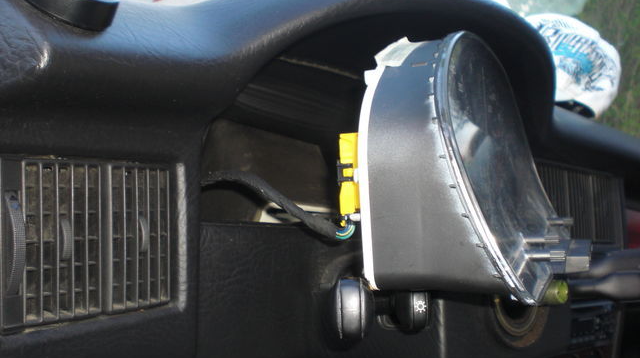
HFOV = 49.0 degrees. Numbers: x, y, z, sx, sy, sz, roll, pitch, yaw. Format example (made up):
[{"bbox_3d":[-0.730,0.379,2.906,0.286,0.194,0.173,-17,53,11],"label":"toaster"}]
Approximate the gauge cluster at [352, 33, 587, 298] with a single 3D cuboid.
[{"bbox_3d":[0.138,-0.021,0.553,0.115,0.168,0.330,-1,2,24],"label":"gauge cluster"}]

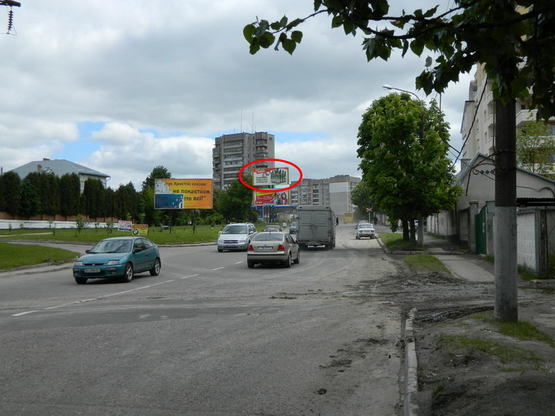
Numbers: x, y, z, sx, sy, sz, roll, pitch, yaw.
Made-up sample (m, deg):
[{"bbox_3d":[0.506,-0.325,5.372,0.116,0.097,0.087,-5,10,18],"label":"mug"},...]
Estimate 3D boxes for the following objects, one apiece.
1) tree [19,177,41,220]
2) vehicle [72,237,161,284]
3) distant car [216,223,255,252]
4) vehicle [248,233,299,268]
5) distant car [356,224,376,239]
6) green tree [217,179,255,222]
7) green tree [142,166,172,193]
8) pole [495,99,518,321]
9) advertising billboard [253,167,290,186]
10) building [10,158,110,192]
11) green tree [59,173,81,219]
[{"bbox_3d":[-26.415,-0.959,70.000,2.400,4.900,2.400,0,-1,0],"label":"tree"},{"bbox_3d":[-5.220,1.700,21.900,1.710,1.410,4.050,0,-1,9],"label":"vehicle"},{"bbox_3d":[-1.840,1.520,34.000,1.680,1.500,4.200,0,-1,9],"label":"distant car"},{"bbox_3d":[-0.110,1.770,27.800,1.735,1.450,4.380,0,-1,8],"label":"vehicle"},{"bbox_3d":[8.310,2.199,61.500,1.640,1.430,4.150,0,-1,3],"label":"distant car"},{"bbox_3d":[-5.752,-0.890,90.000,5.200,6.400,5.000,0,-1,0],"label":"green tree"},{"bbox_3d":[-15.210,-1.534,84.000,4.800,7.600,4.800,0,-1,0],"label":"green tree"},{"bbox_3d":[3.840,-1.800,11.000,0.365,7.400,0.365,0,-1,0],"label":"pole"},{"bbox_3d":[-1.023,-5.249,112.000,6.100,3.100,0.400,0,-1,4],"label":"advertising billboard"},{"bbox_3d":[-31.300,-2.200,94.000,13.400,8.500,8.000,-1,-2,27],"label":"building"},{"bbox_3d":[-24.212,-1.222,76.500,2.550,5.600,2.550,0,-1,0],"label":"green tree"}]

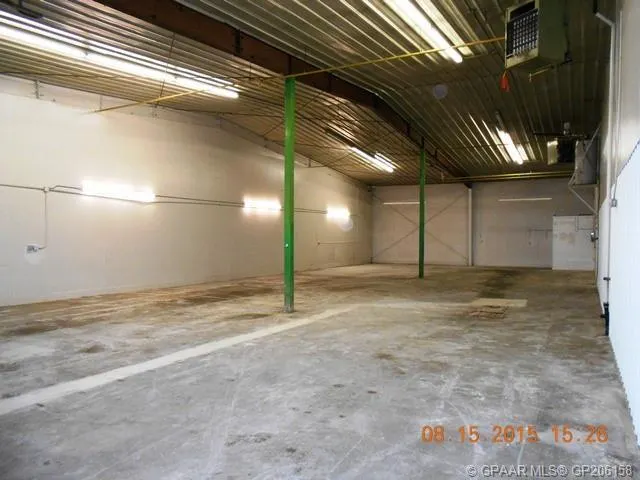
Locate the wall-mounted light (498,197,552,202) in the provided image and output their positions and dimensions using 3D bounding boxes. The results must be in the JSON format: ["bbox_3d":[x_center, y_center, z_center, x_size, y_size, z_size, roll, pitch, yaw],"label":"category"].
[{"bbox_3d":[9.974,-1.954,23.409,2.443,0.100,0.100,0,0,29],"label":"wall-mounted light"}]

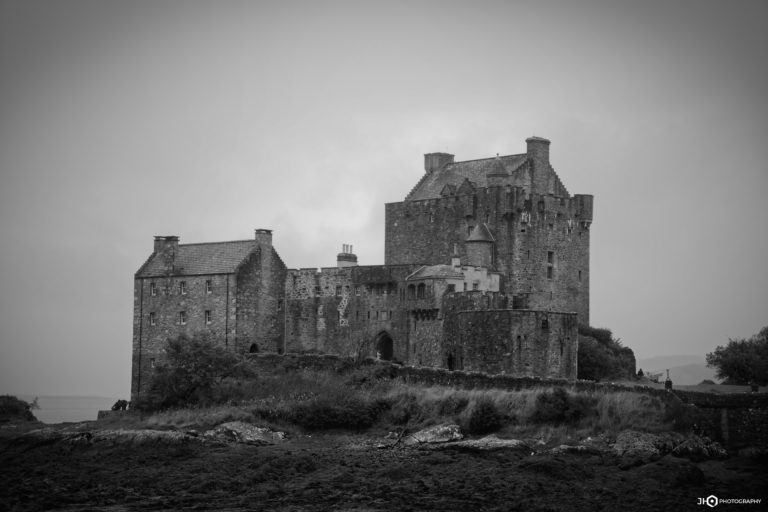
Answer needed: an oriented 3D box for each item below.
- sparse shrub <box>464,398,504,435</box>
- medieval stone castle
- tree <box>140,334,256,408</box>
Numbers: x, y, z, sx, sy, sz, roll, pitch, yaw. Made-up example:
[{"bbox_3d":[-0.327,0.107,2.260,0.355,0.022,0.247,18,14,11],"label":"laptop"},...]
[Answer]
[{"bbox_3d":[8.732,13.944,139.000,3.400,3.100,3.100,0,-5,0],"label":"sparse shrub"},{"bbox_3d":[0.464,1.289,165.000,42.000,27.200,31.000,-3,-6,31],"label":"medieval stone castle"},{"bbox_3d":[-17.719,10.973,152.000,10.500,7.200,9.000,0,-5,0],"label":"tree"}]

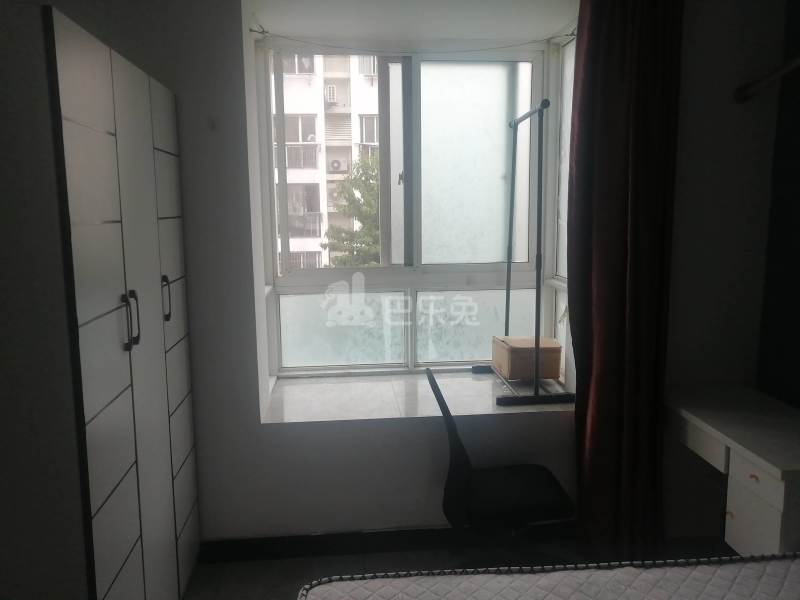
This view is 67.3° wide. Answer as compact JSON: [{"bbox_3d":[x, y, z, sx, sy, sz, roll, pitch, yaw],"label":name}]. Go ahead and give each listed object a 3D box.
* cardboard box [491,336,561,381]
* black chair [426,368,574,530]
[{"bbox_3d":[0.680,0.305,3.259,0.272,0.172,0.330,-1,8,-6],"label":"cardboard box"},{"bbox_3d":[0.387,0.723,2.366,0.590,0.945,0.540,0,8,-2],"label":"black chair"}]

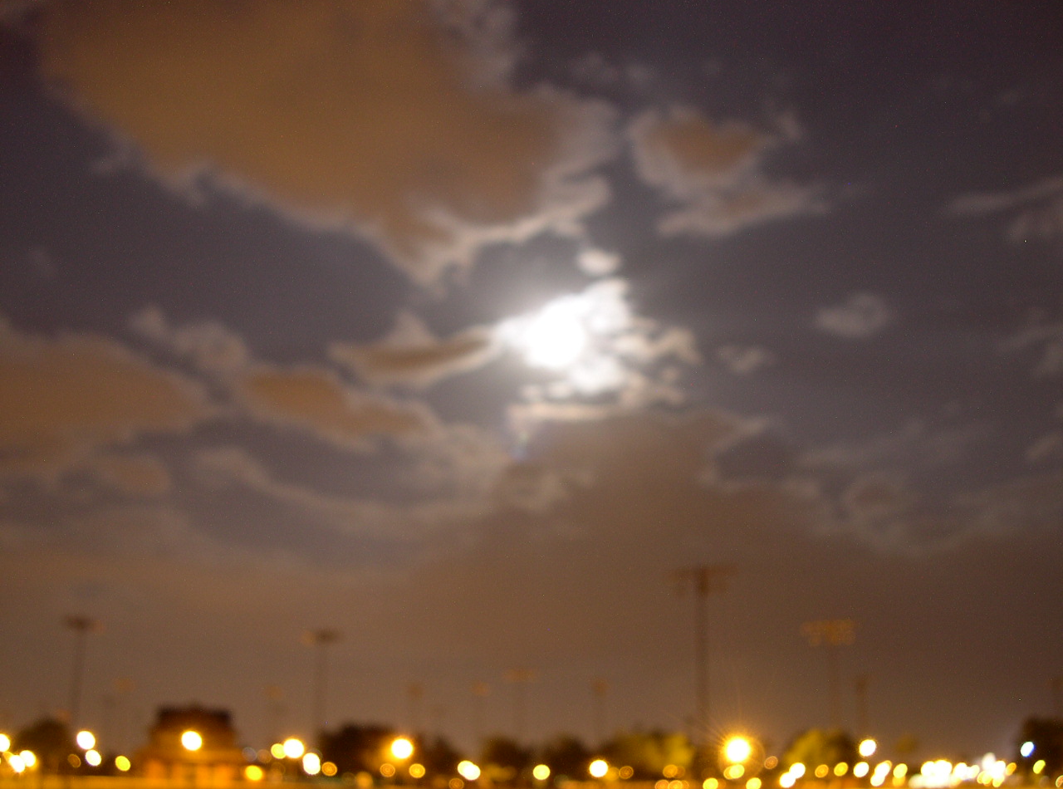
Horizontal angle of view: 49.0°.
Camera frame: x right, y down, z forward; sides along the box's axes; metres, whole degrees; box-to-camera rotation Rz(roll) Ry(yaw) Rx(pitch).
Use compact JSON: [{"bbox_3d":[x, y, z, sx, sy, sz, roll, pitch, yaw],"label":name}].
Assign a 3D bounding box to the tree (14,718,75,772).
[{"bbox_3d":[-56.331,40.758,133.948,6.670,6.620,6.670,7,-19,-21],"label":"tree"}]

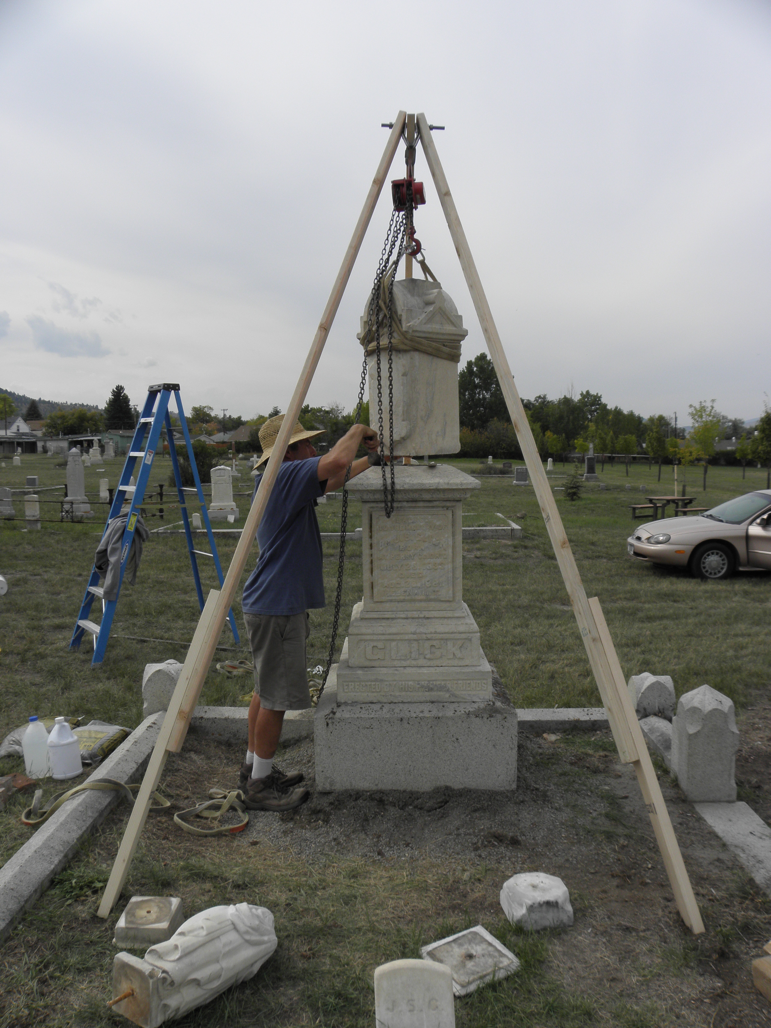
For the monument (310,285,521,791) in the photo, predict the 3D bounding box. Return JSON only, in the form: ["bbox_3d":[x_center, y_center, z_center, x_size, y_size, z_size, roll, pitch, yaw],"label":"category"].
[{"bbox_3d":[0.147,0.034,4.112,0.985,2.546,0.930,0,5,1],"label":"monument"}]

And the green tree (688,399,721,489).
[{"bbox_3d":[18.192,-3.959,44.000,1.900,5.217,1.900,0,5,0],"label":"green tree"}]

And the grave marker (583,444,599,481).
[{"bbox_3d":[13.607,-3.422,51.000,0.920,2.546,0.750,0,5,0],"label":"grave marker"}]

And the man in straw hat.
[{"bbox_3d":[-0.355,0.443,3.631,0.642,1.822,0.510,-1,5,-8],"label":"man in straw hat"}]

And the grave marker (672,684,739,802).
[{"bbox_3d":[1.487,1.047,3.603,0.235,0.506,0.235,0,5,0],"label":"grave marker"}]

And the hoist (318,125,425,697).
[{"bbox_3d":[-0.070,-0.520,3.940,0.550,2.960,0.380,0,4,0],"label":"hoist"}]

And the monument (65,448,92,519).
[{"bbox_3d":[-9.000,-0.872,22.600,0.860,2.120,0.860,-1,4,-14],"label":"monument"}]

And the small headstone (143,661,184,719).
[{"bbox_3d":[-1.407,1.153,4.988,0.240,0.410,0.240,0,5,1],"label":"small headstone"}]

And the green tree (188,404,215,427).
[{"bbox_3d":[-33.233,-14.854,140.406,5.200,9.500,5.200,-1,5,0],"label":"green tree"}]

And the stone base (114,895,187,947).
[{"bbox_3d":[-0.805,1.398,2.634,0.190,0.080,0.190,0,5,0],"label":"stone base"}]

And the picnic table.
[{"bbox_3d":[8.620,-0.130,23.400,1.550,0.750,0.800,-3,5,-40],"label":"picnic table"}]

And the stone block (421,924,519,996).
[{"bbox_3d":[0.262,1.377,2.376,0.229,0.035,0.216,-3,5,-29],"label":"stone block"}]

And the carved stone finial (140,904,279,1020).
[{"bbox_3d":[-0.546,1.344,2.349,0.450,0.230,0.230,-5,6,-39],"label":"carved stone finial"}]

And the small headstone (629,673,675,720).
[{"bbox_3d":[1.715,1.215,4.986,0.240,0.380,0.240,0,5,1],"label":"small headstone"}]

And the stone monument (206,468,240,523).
[{"bbox_3d":[-4.359,-0.541,20.800,0.800,1.493,0.460,0,5,0],"label":"stone monument"}]

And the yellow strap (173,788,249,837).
[{"bbox_3d":[-0.775,1.301,3.430,0.335,0.070,0.380,0,4,0],"label":"yellow strap"}]

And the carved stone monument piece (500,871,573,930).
[{"bbox_3d":[0.529,1.352,2.722,0.218,0.107,0.193,-1,5,-7],"label":"carved stone monument piece"}]

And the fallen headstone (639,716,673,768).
[{"bbox_3d":[1.450,1.228,3.980,0.200,0.160,0.550,0,4,0],"label":"fallen headstone"}]

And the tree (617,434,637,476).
[{"bbox_3d":[18.754,-4.556,60.000,1.600,3.308,1.600,0,5,0],"label":"tree"}]

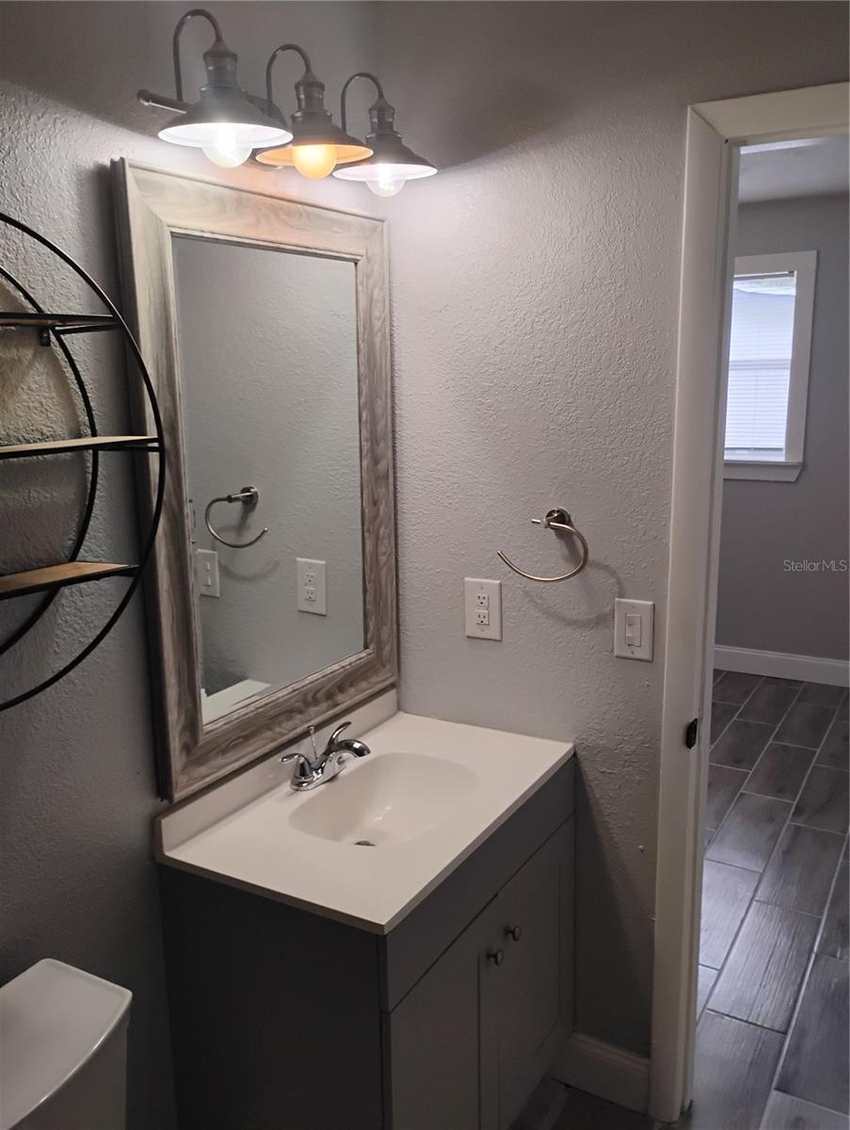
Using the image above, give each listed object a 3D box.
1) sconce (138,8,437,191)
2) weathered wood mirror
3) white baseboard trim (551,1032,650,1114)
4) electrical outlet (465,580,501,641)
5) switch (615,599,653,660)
[{"bbox_3d":[-0.207,-0.798,1.620,0.230,0.245,0.655,6,15,29],"label":"sconce"},{"bbox_3d":[-0.275,-0.170,1.818,0.030,1.054,0.751,6,13,29],"label":"weathered wood mirror"},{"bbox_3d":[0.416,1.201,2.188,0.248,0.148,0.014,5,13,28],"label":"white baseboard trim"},{"bbox_3d":[0.136,0.103,2.107,0.088,0.137,0.008,5,13,28],"label":"electrical outlet"},{"bbox_3d":[0.445,0.139,1.945,0.084,0.131,0.008,5,13,28],"label":"switch"}]

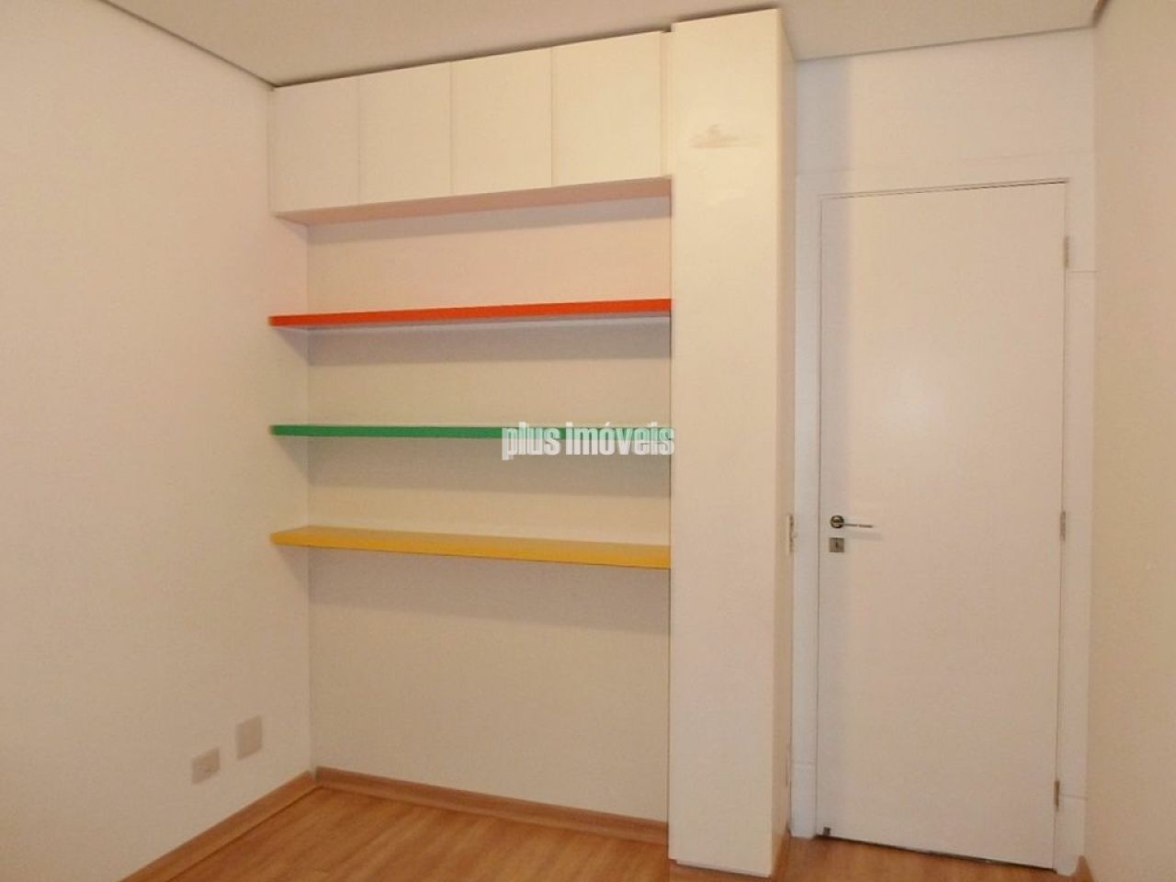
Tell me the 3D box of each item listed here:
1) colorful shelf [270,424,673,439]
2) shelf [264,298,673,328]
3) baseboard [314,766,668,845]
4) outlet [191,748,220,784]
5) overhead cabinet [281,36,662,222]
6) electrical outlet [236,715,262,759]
[{"bbox_3d":[-0.392,-0.030,2.826,1.427,0.035,0.215,1,2,19],"label":"colorful shelf"},{"bbox_3d":[-0.395,-0.410,2.829,1.425,0.034,0.215,1,2,19],"label":"shelf"},{"bbox_3d":[-0.370,1.274,2.976,1.385,0.072,0.016,1,2,19],"label":"baseboard"},{"bbox_3d":[-1.210,1.034,2.701,0.010,0.074,0.113,1,2,21],"label":"outlet"},{"bbox_3d":[-0.402,-0.996,2.815,1.408,0.424,0.215,1,2,19],"label":"overhead cabinet"},{"bbox_3d":[-1.142,1.004,2.875,0.010,0.117,0.114,1,2,21],"label":"electrical outlet"}]

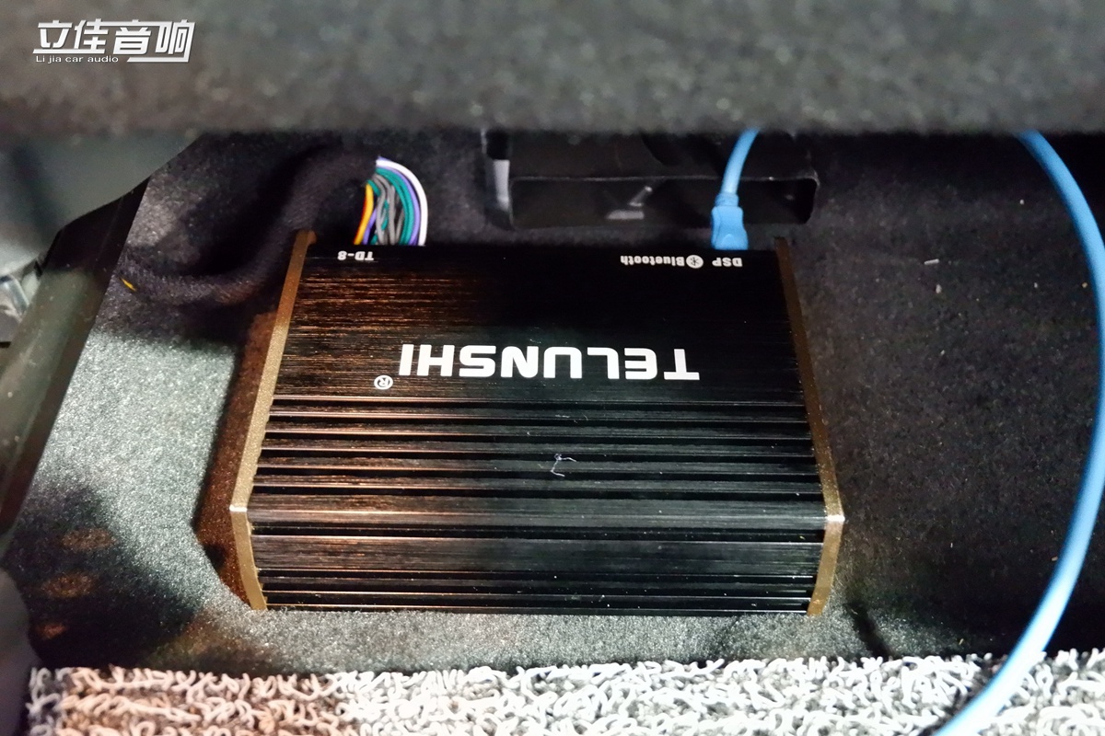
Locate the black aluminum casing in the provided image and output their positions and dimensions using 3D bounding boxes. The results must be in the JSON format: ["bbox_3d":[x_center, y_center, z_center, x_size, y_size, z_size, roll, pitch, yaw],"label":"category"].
[{"bbox_3d":[-0.004,0.013,0.377,0.183,0.044,0.141,1,48,-1],"label":"black aluminum casing"}]

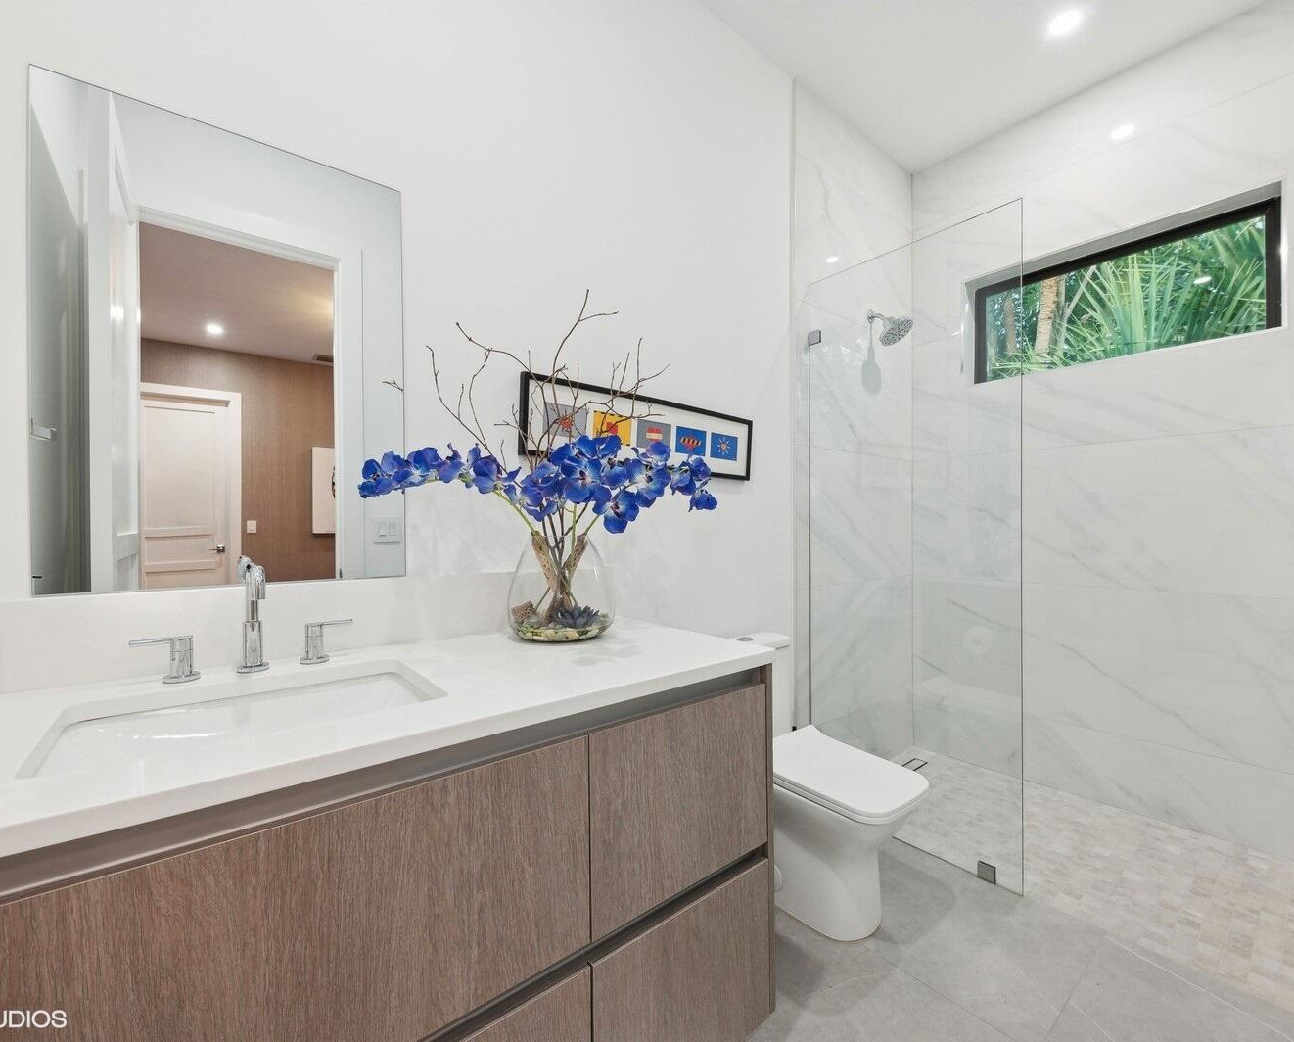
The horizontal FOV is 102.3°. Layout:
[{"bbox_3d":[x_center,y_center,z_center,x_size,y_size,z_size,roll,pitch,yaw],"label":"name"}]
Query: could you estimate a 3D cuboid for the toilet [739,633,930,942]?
[{"bbox_3d":[0.515,0.818,1.669,0.366,0.789,0.663,1,-1,-39],"label":"toilet"}]

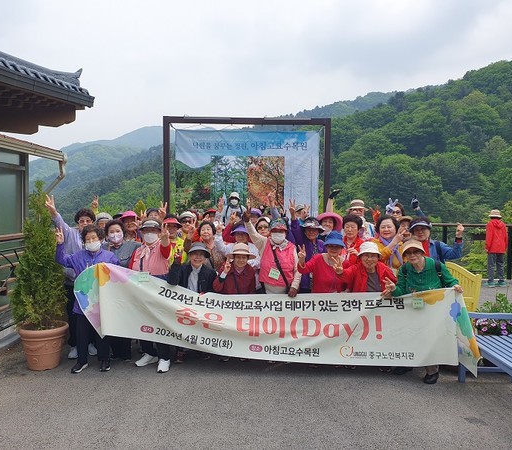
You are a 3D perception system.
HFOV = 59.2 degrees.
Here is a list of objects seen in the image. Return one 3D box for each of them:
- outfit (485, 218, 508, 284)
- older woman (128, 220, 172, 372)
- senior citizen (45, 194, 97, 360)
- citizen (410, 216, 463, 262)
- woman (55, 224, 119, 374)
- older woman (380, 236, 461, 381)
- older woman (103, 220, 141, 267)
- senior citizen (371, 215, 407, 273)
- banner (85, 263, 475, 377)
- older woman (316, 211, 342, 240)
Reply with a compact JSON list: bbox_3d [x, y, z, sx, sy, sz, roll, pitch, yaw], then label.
[{"bbox_3d":[5.058,0.558,9.479,0.470,1.380,0.320,0,2,6],"label":"outfit"},{"bbox_3d":[-1.084,0.714,4.632,0.470,1.530,0.420,0,2,-7],"label":"older woman"},{"bbox_3d":[-1.987,0.563,4.947,0.640,1.730,0.420,0,2,-9],"label":"senior citizen"},{"bbox_3d":[2.012,0.686,5.081,0.660,1.550,0.450,0,2,6],"label":"citizen"},{"bbox_3d":[-1.712,0.704,4.553,0.620,1.480,0.450,0,2,-6],"label":"woman"},{"bbox_3d":[1.624,0.813,4.395,0.720,1.350,0.580,1,2,14],"label":"older woman"},{"bbox_3d":[-1.473,0.681,4.862,0.480,1.500,0.340,0,2,-7],"label":"older woman"},{"bbox_3d":[1.464,0.656,4.981,0.480,1.540,0.380,1,2,14],"label":"senior citizen"},{"bbox_3d":[0.130,0.889,4.378,3.880,0.940,0.280,0,2,5],"label":"banner"},{"bbox_3d":[0.898,0.628,5.430,0.480,1.560,0.340,0,2,6],"label":"older woman"}]

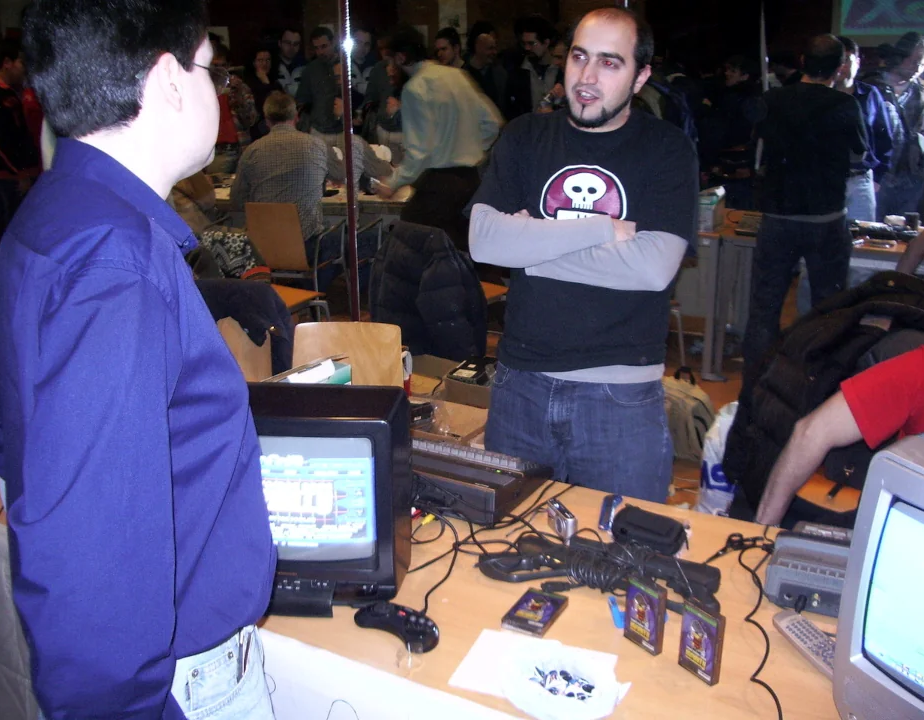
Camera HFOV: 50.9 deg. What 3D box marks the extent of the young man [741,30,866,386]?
[{"bbox_3d":[1.411,-0.479,4.000,0.520,1.680,0.400,6,19,21],"label":"young man"}]

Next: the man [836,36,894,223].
[{"bbox_3d":[2.101,-0.892,5.250,0.500,1.670,0.340,0,18,5],"label":"man"}]

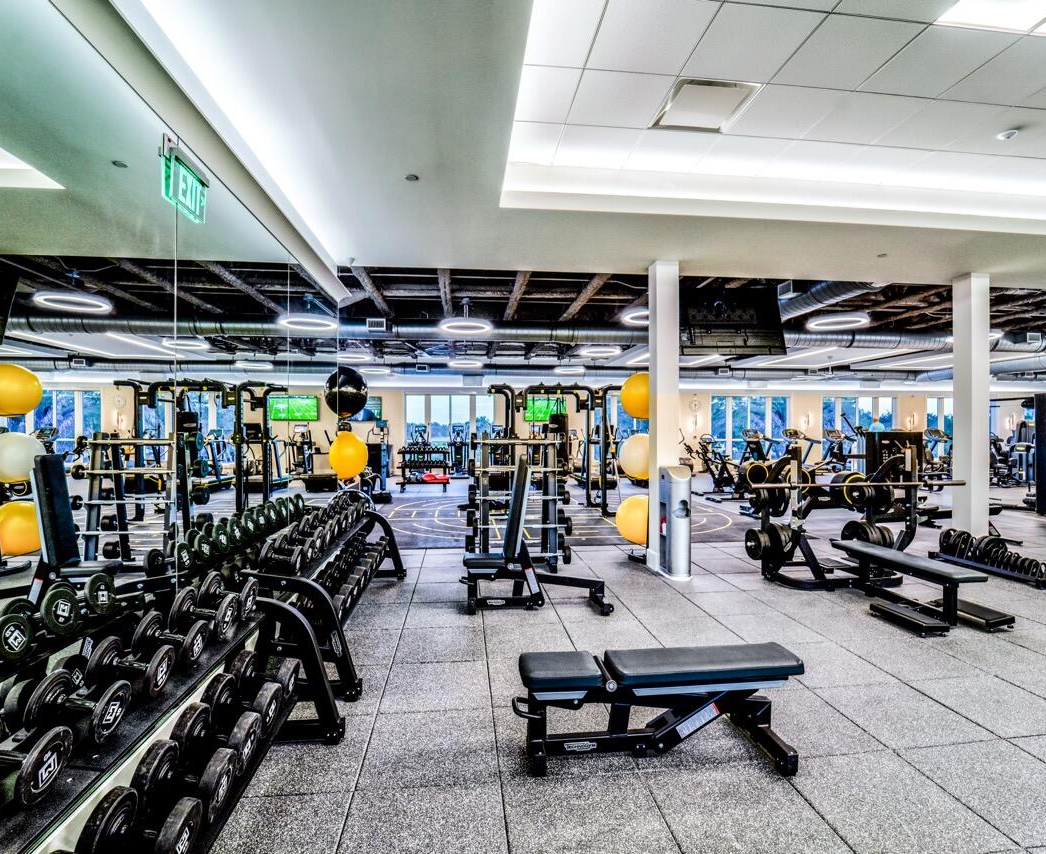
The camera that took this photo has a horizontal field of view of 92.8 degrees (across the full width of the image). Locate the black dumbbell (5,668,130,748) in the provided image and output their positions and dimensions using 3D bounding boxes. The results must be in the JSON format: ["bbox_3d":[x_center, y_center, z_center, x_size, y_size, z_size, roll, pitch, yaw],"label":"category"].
[{"bbox_3d":[-1.308,0.828,1.478,0.205,0.162,0.162,20,-6,-16],"label":"black dumbbell"}]

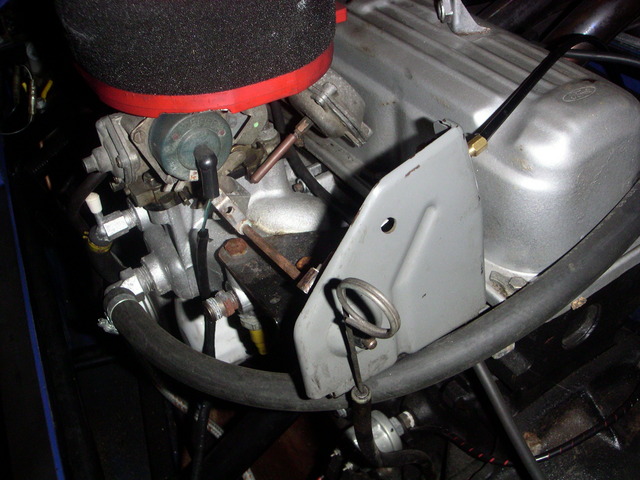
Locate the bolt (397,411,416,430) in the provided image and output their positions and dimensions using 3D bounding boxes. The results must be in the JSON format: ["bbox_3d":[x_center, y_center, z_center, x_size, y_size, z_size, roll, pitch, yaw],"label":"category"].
[{"bbox_3d":[0.072,0.149,0.580,0.012,0.015,0.015,-14,47,-24],"label":"bolt"}]

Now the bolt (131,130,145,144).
[{"bbox_3d":[-0.135,-0.077,0.525,0.009,0.009,0.005,-23,48,-25],"label":"bolt"}]

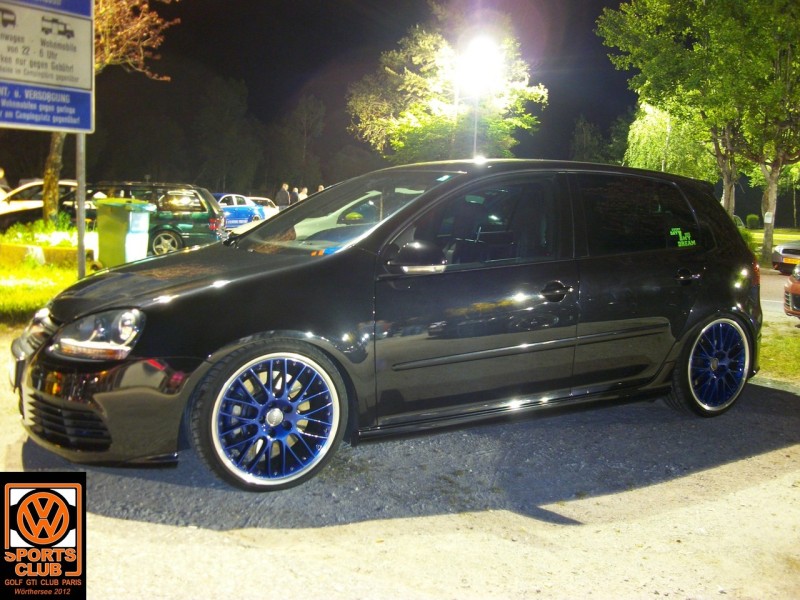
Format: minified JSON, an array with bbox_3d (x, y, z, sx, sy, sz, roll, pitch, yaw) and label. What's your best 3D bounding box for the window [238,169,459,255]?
[{"bbox_3d":[-0.307,-0.476,3.966,0.830,0.130,1.380,-35,23,-23],"label":"window"}]

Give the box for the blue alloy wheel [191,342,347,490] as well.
[{"bbox_3d":[-0.513,0.441,3.062,0.630,0.630,0.220,-2,8,-31],"label":"blue alloy wheel"}]

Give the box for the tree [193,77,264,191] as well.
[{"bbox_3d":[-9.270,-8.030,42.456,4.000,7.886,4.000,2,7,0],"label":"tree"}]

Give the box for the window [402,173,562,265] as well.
[{"bbox_3d":[0.365,-0.383,3.543,0.970,0.460,0.060,-5,-10,-31],"label":"window"}]

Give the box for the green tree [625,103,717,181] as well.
[{"bbox_3d":[10.178,-4.893,30.317,3.700,5.486,3.700,2,7,0],"label":"green tree"}]

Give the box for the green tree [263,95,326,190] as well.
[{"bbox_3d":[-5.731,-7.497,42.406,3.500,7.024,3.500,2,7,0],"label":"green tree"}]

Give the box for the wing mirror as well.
[{"bbox_3d":[0.060,-0.174,3.181,0.140,0.135,0.230,-2,8,-31],"label":"wing mirror"}]

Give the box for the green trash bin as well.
[{"bbox_3d":[-4.095,-0.975,11.700,0.730,1.070,0.580,4,7,20],"label":"green trash bin"}]

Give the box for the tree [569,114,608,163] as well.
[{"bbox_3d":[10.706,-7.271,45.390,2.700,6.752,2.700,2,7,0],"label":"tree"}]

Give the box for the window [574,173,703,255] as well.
[{"bbox_3d":[1.197,-0.438,4.039,0.900,0.430,0.060,-5,-10,-31],"label":"window"}]

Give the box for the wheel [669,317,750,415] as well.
[{"bbox_3d":[1.697,0.345,4.386,0.630,0.630,0.220,-2,8,-31],"label":"wheel"}]

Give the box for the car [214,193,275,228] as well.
[{"bbox_3d":[-6.052,-2.807,25.500,1.780,1.430,4.400,4,7,21],"label":"car"}]

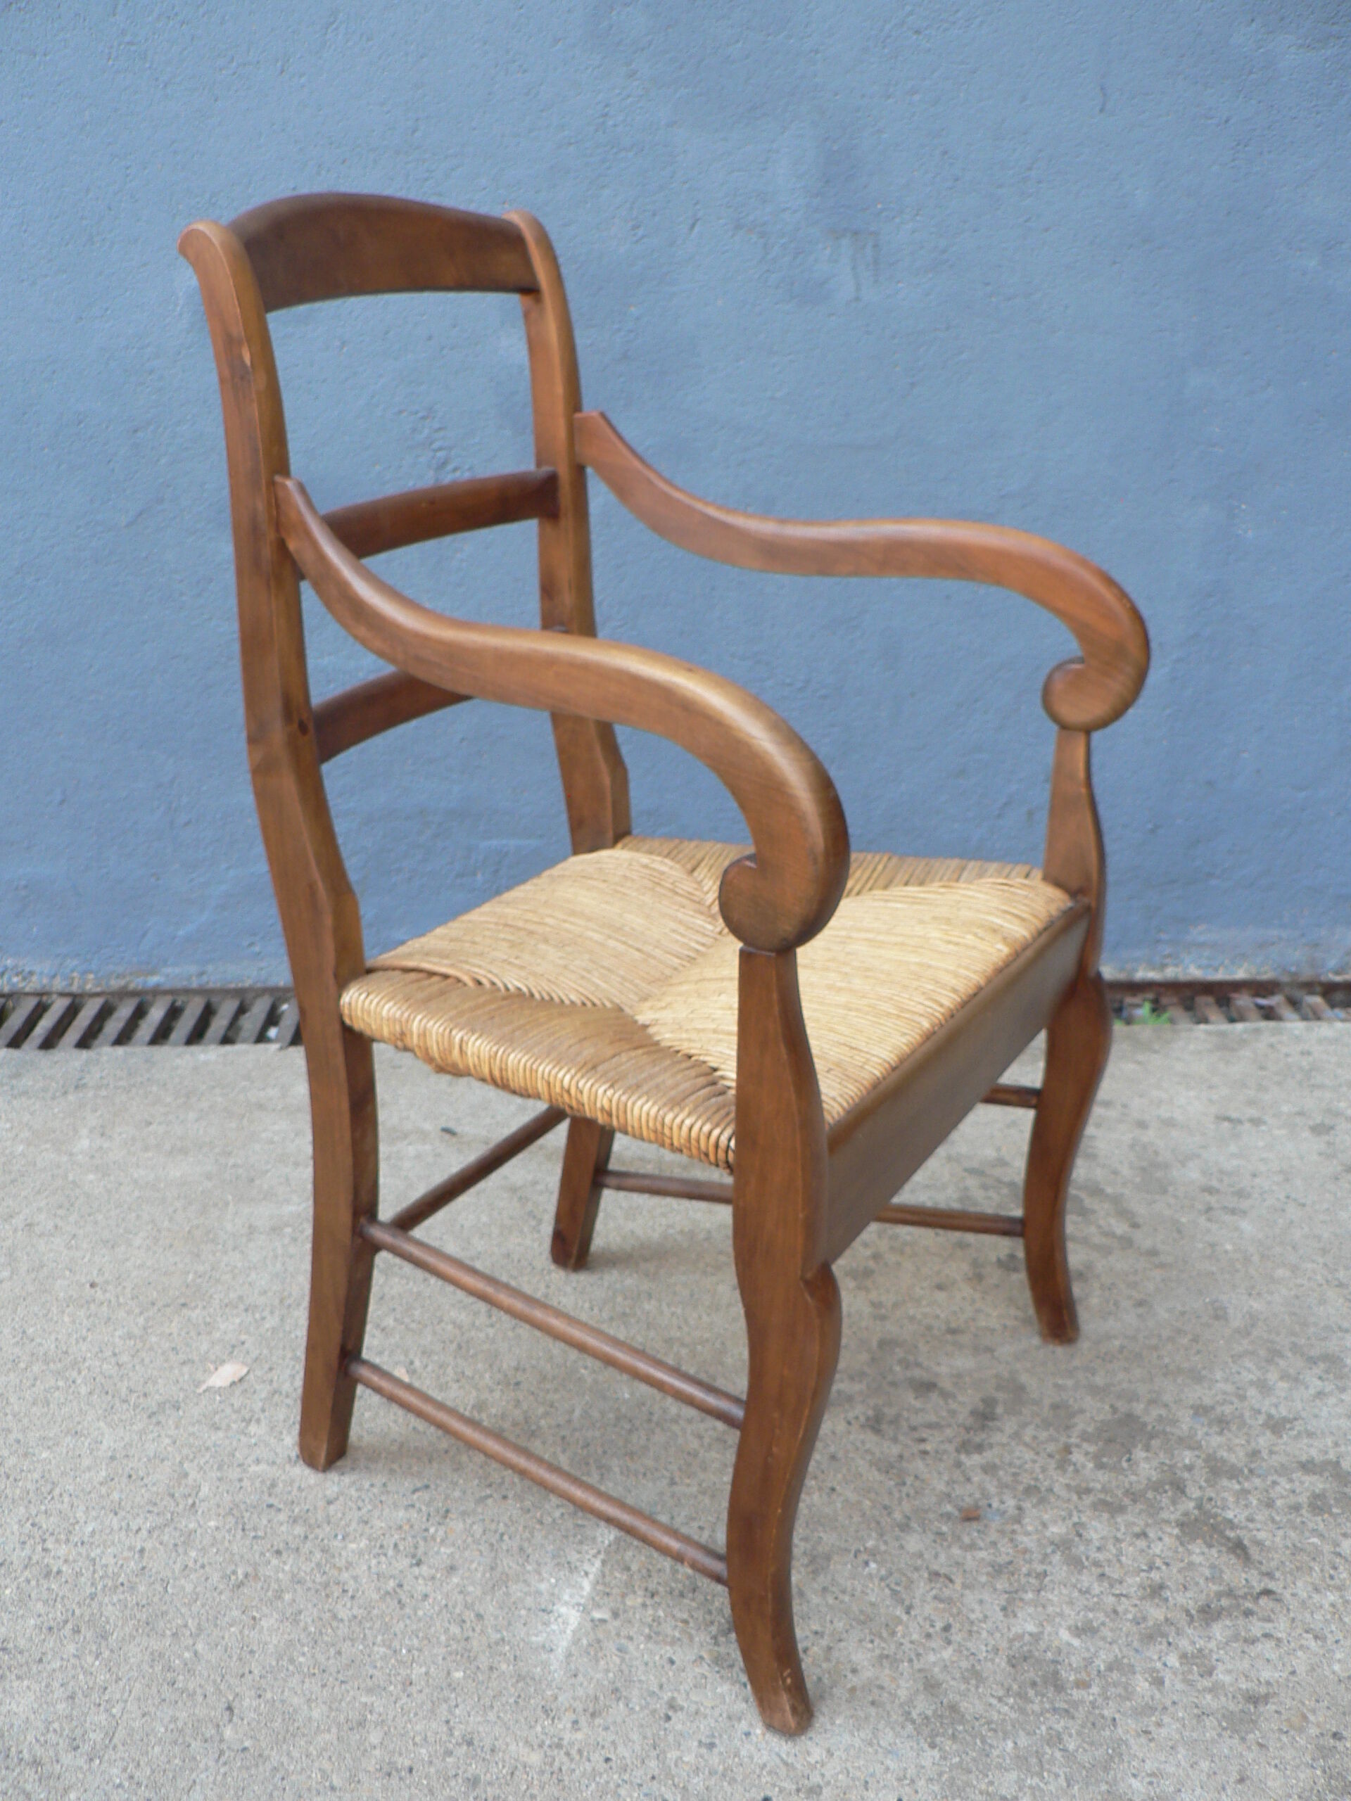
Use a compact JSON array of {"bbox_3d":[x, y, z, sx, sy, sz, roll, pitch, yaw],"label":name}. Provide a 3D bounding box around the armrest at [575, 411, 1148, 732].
[{"bbox_3d":[0.143,-0.264,1.488,0.452,0.247,0.037,4,21,20],"label":"armrest"}]

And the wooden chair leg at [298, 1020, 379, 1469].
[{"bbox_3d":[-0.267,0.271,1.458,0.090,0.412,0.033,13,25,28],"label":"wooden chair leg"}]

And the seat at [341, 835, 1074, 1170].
[{"bbox_3d":[0.015,0.039,1.409,0.428,0.046,0.538,9,23,30],"label":"seat"}]

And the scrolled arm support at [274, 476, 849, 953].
[{"bbox_3d":[-0.086,-0.126,1.132,0.452,0.247,0.037,14,26,40],"label":"scrolled arm support"}]

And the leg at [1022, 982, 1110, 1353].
[{"bbox_3d":[0.333,0.226,1.598,0.063,0.345,0.033,9,23,30],"label":"leg"}]

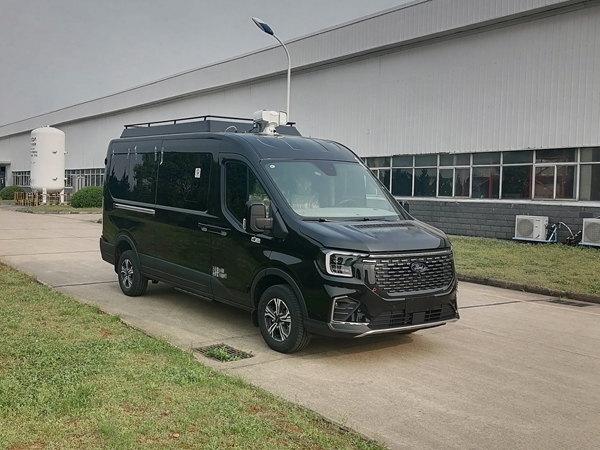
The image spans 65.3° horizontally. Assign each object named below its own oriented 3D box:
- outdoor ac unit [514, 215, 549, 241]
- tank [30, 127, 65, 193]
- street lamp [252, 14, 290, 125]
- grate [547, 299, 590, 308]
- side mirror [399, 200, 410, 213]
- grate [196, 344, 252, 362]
[{"bbox_3d":[8.376,0.082,16.843,0.970,0.800,0.400,5,5,44],"label":"outdoor ac unit"},{"bbox_3d":[-22.602,-5.474,42.000,2.700,6.550,2.700,5,5,44],"label":"tank"},{"bbox_3d":[-0.785,-2.320,12.651,0.320,5.980,1.510,5,5,44],"label":"street lamp"},{"bbox_3d":[4.369,1.273,7.577,0.490,0.035,0.380,5,5,44],"label":"grate"},{"bbox_3d":[1.366,-0.140,6.305,0.170,0.330,0.260,5,5,44],"label":"side mirror"},{"bbox_3d":[-0.753,1.277,4.631,0.480,0.035,0.350,5,5,44],"label":"grate"}]

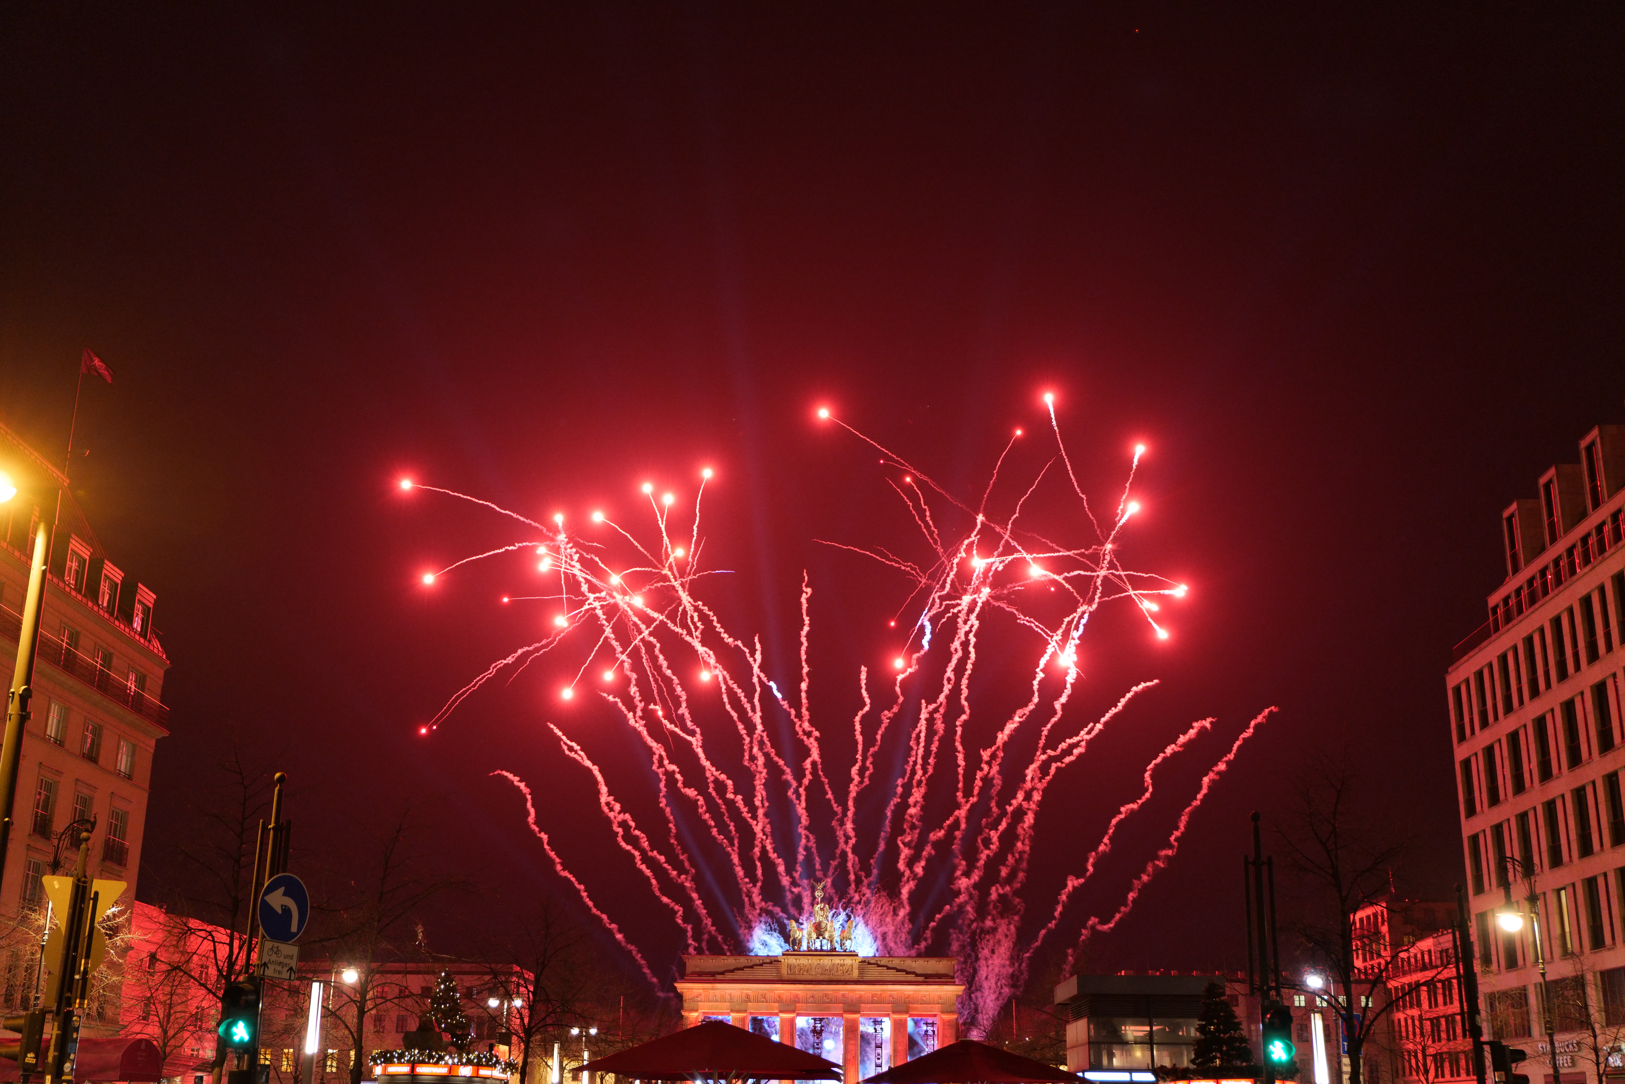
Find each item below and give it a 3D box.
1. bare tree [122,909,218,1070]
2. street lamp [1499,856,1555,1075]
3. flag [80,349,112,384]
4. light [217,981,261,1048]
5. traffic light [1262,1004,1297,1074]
[{"bbox_3d":[-22.111,16.683,60.090,3.400,8.140,3.400,1,-18,1],"label":"bare tree"},{"bbox_3d":[20.712,13.665,50.647,1.400,9.180,0.750,-1,-18,6],"label":"street lamp"},{"bbox_3d":[-34.564,-8.490,85.000,1.600,1.700,0.500,-4,-19,15],"label":"flag"},{"bbox_3d":[-4.959,4.097,15.250,0.270,0.600,0.350,1,-18,-2],"label":"light"},{"bbox_3d":[4.391,4.672,16.550,0.260,0.600,0.350,1,-18,1],"label":"traffic light"}]

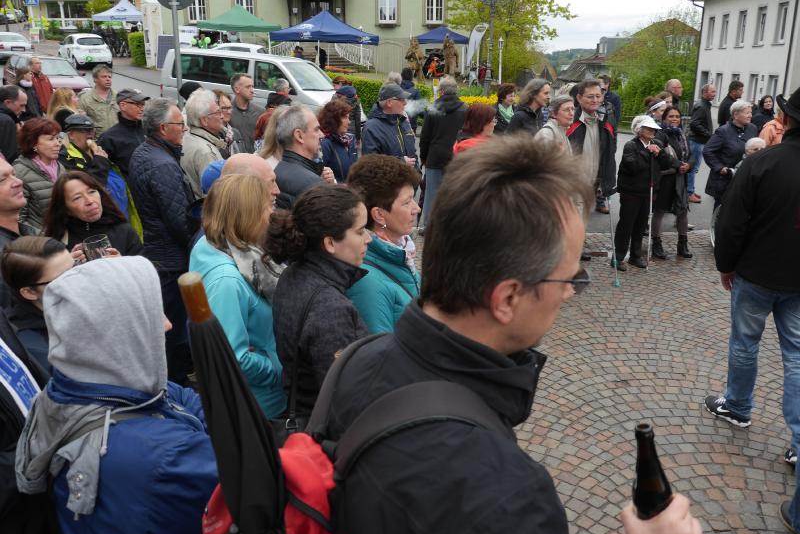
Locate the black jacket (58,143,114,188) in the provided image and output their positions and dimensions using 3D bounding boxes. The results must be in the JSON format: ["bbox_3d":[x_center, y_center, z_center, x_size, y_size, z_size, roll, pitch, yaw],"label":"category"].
[{"bbox_3d":[-2.327,-0.641,4.850,0.370,0.680,0.500,14,22,39],"label":"black jacket"}]

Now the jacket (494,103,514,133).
[{"bbox_3d":[1.263,-1.544,7.600,0.320,0.660,0.460,12,20,33],"label":"jacket"}]

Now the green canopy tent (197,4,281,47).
[{"bbox_3d":[-6.756,-9.559,27.435,3.000,3.000,3.000,-8,19,-27],"label":"green canopy tent"}]

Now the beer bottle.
[{"bbox_3d":[0.378,0.348,0.980,0.064,0.245,0.064,-10,17,3],"label":"beer bottle"}]

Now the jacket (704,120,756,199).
[{"bbox_3d":[3.294,-1.062,6.430,0.500,0.780,0.330,-10,20,-32],"label":"jacket"}]

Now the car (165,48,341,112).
[{"bbox_3d":[-3.634,-4.593,17.004,4.890,1.970,1.920,11,19,18],"label":"car"}]

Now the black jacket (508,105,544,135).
[{"bbox_3d":[1.126,-1.144,5.850,0.300,0.670,0.460,13,21,35],"label":"black jacket"}]

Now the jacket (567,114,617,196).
[{"bbox_3d":[1.655,-0.965,5.650,0.500,0.740,0.330,-2,17,-7],"label":"jacket"}]

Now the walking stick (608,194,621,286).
[{"bbox_3d":[1.996,-0.258,6.067,0.070,0.930,0.070,-10,18,3],"label":"walking stick"}]

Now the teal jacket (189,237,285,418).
[{"bbox_3d":[-0.595,0.210,2.400,0.350,0.660,0.460,-6,18,-21],"label":"teal jacket"}]

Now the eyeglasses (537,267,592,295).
[{"bbox_3d":[0.160,0.002,0.887,0.145,0.045,0.140,1,15,-28],"label":"eyeglasses"}]

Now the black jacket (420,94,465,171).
[{"bbox_3d":[0.473,-1.508,7.200,0.550,0.870,0.340,-1,17,-5],"label":"black jacket"}]

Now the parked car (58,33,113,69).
[{"bbox_3d":[-14.437,-9.924,29.800,1.770,1.550,4.080,-9,19,-30],"label":"parked car"}]

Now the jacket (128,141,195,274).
[{"bbox_3d":[-1.433,-0.369,3.856,0.350,0.770,0.480,-7,19,-23],"label":"jacket"}]

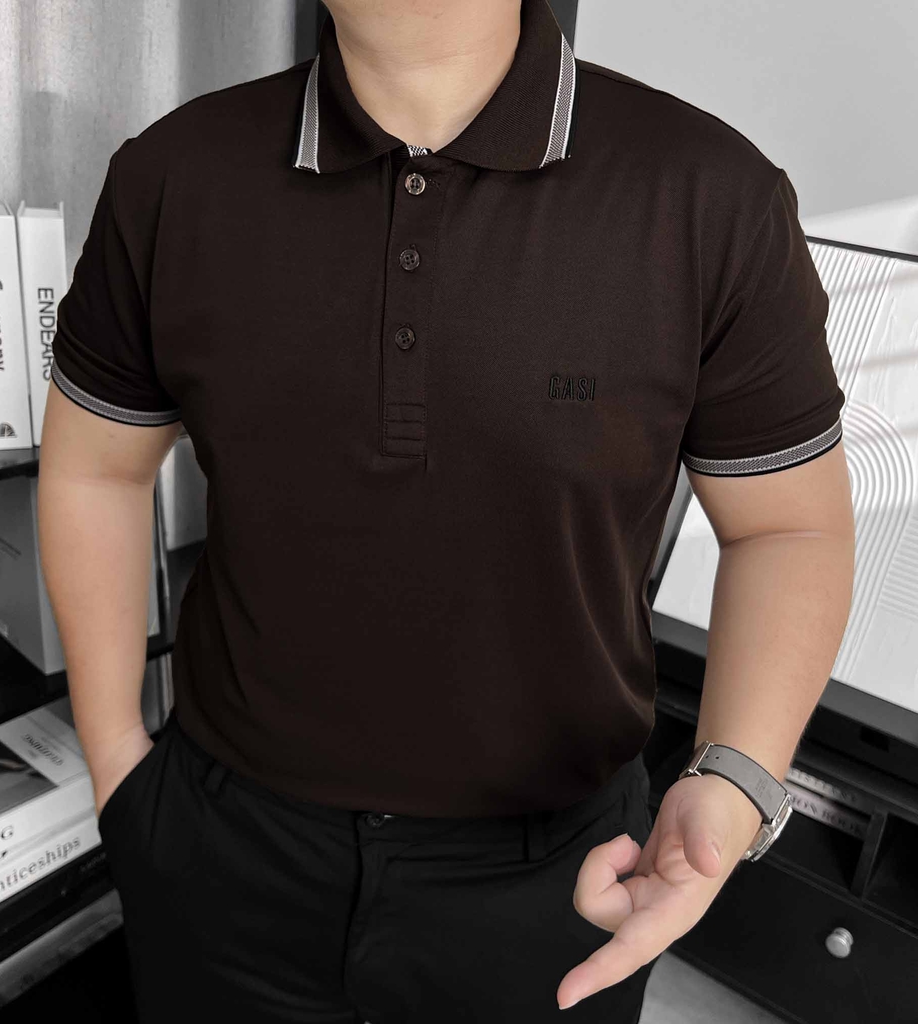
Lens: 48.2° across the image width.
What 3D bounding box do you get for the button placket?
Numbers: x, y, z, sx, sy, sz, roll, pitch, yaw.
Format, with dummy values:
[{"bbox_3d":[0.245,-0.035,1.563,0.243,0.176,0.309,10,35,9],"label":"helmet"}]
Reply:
[{"bbox_3d":[-0.029,-0.130,0.650,0.032,0.193,0.020,5,5,5],"label":"button placket"}]

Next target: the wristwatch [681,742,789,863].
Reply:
[{"bbox_3d":[0.167,0.176,0.630,0.067,0.066,0.041,39,57,14],"label":"wristwatch"}]

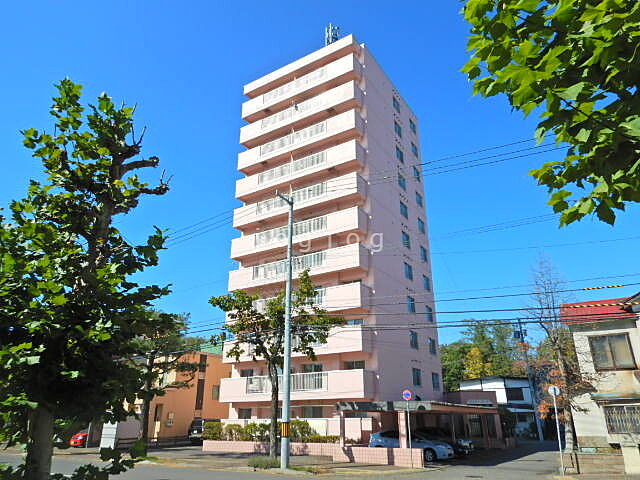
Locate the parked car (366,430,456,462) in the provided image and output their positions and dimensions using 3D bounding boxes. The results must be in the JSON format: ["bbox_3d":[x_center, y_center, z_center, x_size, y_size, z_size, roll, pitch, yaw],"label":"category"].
[{"bbox_3d":[4.986,11.131,24.211,4.300,1.490,1.700,-13,-25,30],"label":"parked car"}]

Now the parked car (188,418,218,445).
[{"bbox_3d":[-8.663,15.991,37.091,1.680,1.780,4.300,-13,-25,30],"label":"parked car"}]

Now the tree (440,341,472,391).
[{"bbox_3d":[16.548,17.658,53.264,4.600,11.051,4.600,0,-22,0],"label":"tree"}]

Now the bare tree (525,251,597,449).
[{"bbox_3d":[11.334,5.061,21.142,2.800,9.077,2.700,0,-22,0],"label":"bare tree"}]

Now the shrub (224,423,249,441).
[{"bbox_3d":[-5.387,12.408,28.559,1.650,1.160,1.300,-9,-23,23],"label":"shrub"}]

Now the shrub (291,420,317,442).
[{"bbox_3d":[-1.068,11.600,26.764,1.690,1.320,1.300,-9,-23,23],"label":"shrub"}]

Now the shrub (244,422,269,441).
[{"bbox_3d":[-4.140,12.530,28.911,1.350,1.120,1.050,-13,-25,30],"label":"shrub"}]

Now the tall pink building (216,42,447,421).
[{"bbox_3d":[1.587,0.890,39.227,11.760,31.100,14.210,-13,-25,31],"label":"tall pink building"}]

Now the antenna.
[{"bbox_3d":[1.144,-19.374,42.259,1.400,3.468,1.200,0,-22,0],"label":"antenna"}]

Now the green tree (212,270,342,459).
[{"bbox_3d":[-2.497,6.374,23.680,7.250,9.920,6.720,0,-21,0],"label":"green tree"}]

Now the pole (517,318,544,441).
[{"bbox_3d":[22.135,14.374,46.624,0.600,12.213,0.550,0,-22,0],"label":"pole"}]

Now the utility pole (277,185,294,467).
[{"bbox_3d":[-1.661,3.445,20.157,0.400,12.480,1.200,-13,-25,31],"label":"utility pole"}]

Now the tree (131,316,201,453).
[{"bbox_3d":[-9.563,8.195,25.764,4.850,8.040,4.610,0,-21,0],"label":"tree"}]

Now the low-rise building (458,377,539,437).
[{"bbox_3d":[19.514,17.501,46.363,7.170,5.660,7.000,-13,-25,30],"label":"low-rise building"}]

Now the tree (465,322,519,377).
[{"bbox_3d":[21.001,16.350,53.953,7.800,13.060,7.200,-8,-23,19],"label":"tree"}]

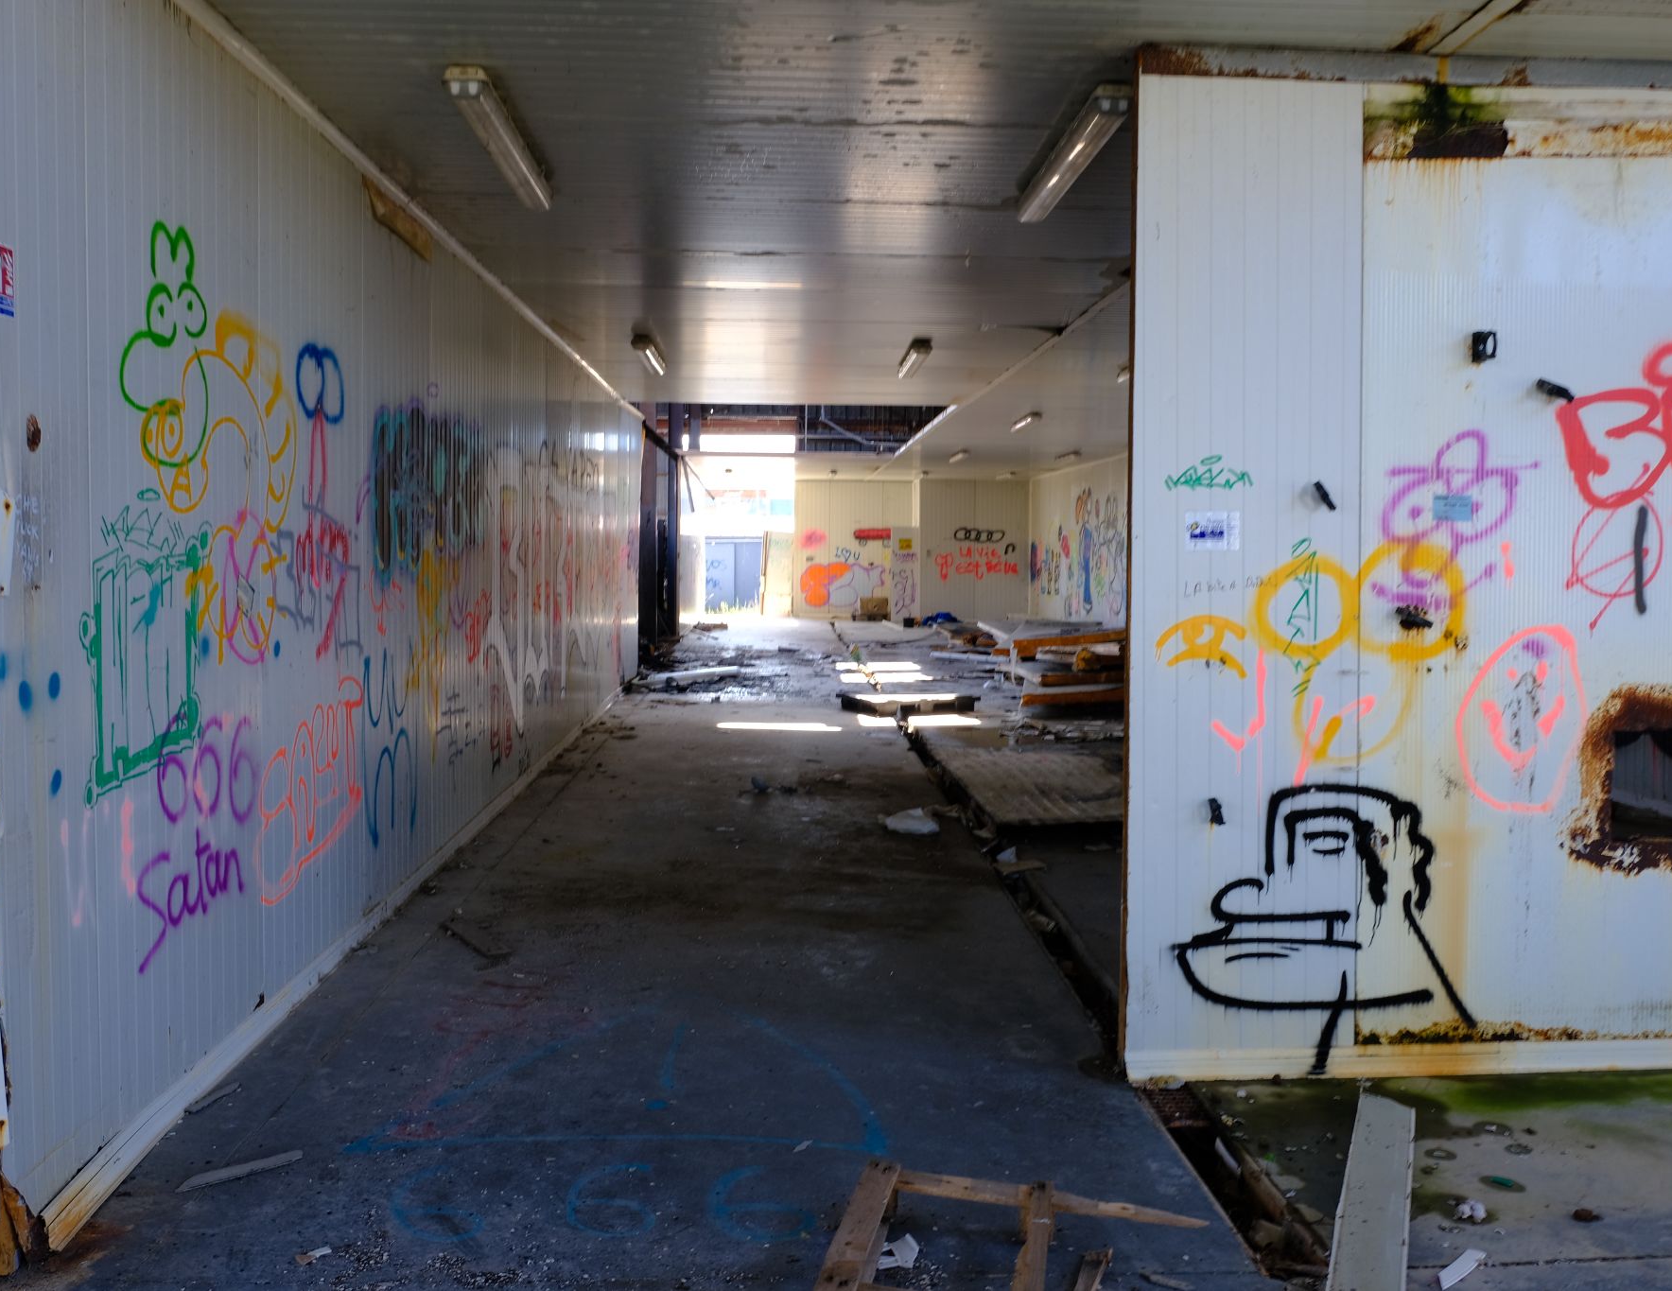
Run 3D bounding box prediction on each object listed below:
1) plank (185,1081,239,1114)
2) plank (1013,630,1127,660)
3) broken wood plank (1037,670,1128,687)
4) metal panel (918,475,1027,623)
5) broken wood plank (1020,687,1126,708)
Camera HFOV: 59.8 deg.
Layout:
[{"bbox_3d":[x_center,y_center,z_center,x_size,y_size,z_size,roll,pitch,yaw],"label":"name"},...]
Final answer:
[{"bbox_3d":[-1.779,1.293,4.150,0.037,0.015,0.210,2,4,20],"label":"plank"},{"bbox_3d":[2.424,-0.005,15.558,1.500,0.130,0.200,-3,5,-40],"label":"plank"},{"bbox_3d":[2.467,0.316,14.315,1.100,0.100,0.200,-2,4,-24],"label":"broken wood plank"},{"bbox_3d":[2.847,-1.951,30.250,2.280,2.950,0.100,0,4,-2],"label":"metal panel"},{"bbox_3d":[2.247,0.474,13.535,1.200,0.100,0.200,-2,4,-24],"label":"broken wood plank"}]

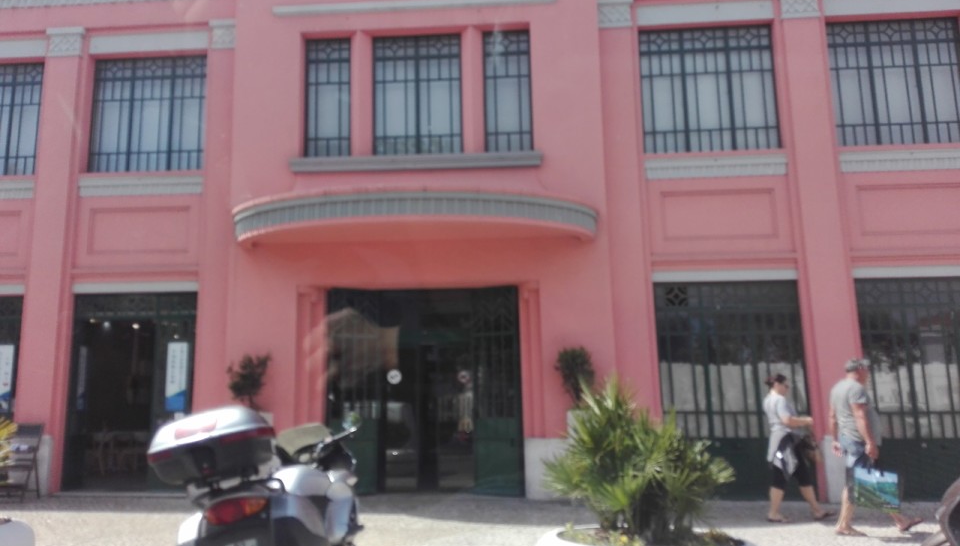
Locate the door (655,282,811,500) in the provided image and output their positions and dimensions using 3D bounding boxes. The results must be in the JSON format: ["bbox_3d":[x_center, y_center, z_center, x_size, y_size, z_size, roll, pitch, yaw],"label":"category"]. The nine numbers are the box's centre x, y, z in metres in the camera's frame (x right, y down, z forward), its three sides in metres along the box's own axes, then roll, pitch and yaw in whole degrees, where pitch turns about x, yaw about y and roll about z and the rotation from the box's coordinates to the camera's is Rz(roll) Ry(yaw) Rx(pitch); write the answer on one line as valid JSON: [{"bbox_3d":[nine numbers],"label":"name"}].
[{"bbox_3d":[3.361,1.545,10.005,1.916,2.881,0.140,-1,-9,4],"label":"door"}]

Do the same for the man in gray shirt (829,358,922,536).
[{"bbox_3d":[4.029,1.747,7.651,0.800,1.734,0.560,0,-9,-6],"label":"man in gray shirt"}]

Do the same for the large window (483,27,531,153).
[{"bbox_3d":[0.407,-2.569,10.650,0.643,1.794,0.120,-1,-9,4],"label":"large window"}]

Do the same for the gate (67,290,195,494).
[{"bbox_3d":[-4.925,1.661,10.644,1.860,2.771,0.150,-2,-9,4],"label":"gate"}]

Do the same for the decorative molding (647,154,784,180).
[{"bbox_3d":[3.234,-1.440,10.297,1.886,0.269,0.140,-1,-9,4],"label":"decorative molding"}]

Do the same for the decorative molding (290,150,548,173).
[{"bbox_3d":[-0.896,-1.495,10.297,3.451,0.211,0.220,-2,-9,4],"label":"decorative molding"}]

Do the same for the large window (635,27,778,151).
[{"bbox_3d":[3.274,-2.613,10.748,1.890,1.857,0.140,-2,-9,4],"label":"large window"}]

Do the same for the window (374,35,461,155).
[{"bbox_3d":[-0.883,-2.542,10.746,1.260,1.786,0.120,-1,-9,4],"label":"window"}]

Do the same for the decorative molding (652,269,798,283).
[{"bbox_3d":[3.217,0.046,9.869,1.848,0.149,0.120,-1,-8,5],"label":"decorative molding"}]

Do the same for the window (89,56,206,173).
[{"bbox_3d":[-4.867,-2.320,11.025,1.716,1.728,0.120,-1,-8,5],"label":"window"}]

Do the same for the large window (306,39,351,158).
[{"bbox_3d":[-2.121,-2.450,10.537,0.640,1.727,0.120,-1,-8,5],"label":"large window"}]

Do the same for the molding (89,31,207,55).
[{"bbox_3d":[-4.947,-3.426,11.248,1.813,0.291,0.120,-1,-9,4],"label":"molding"}]

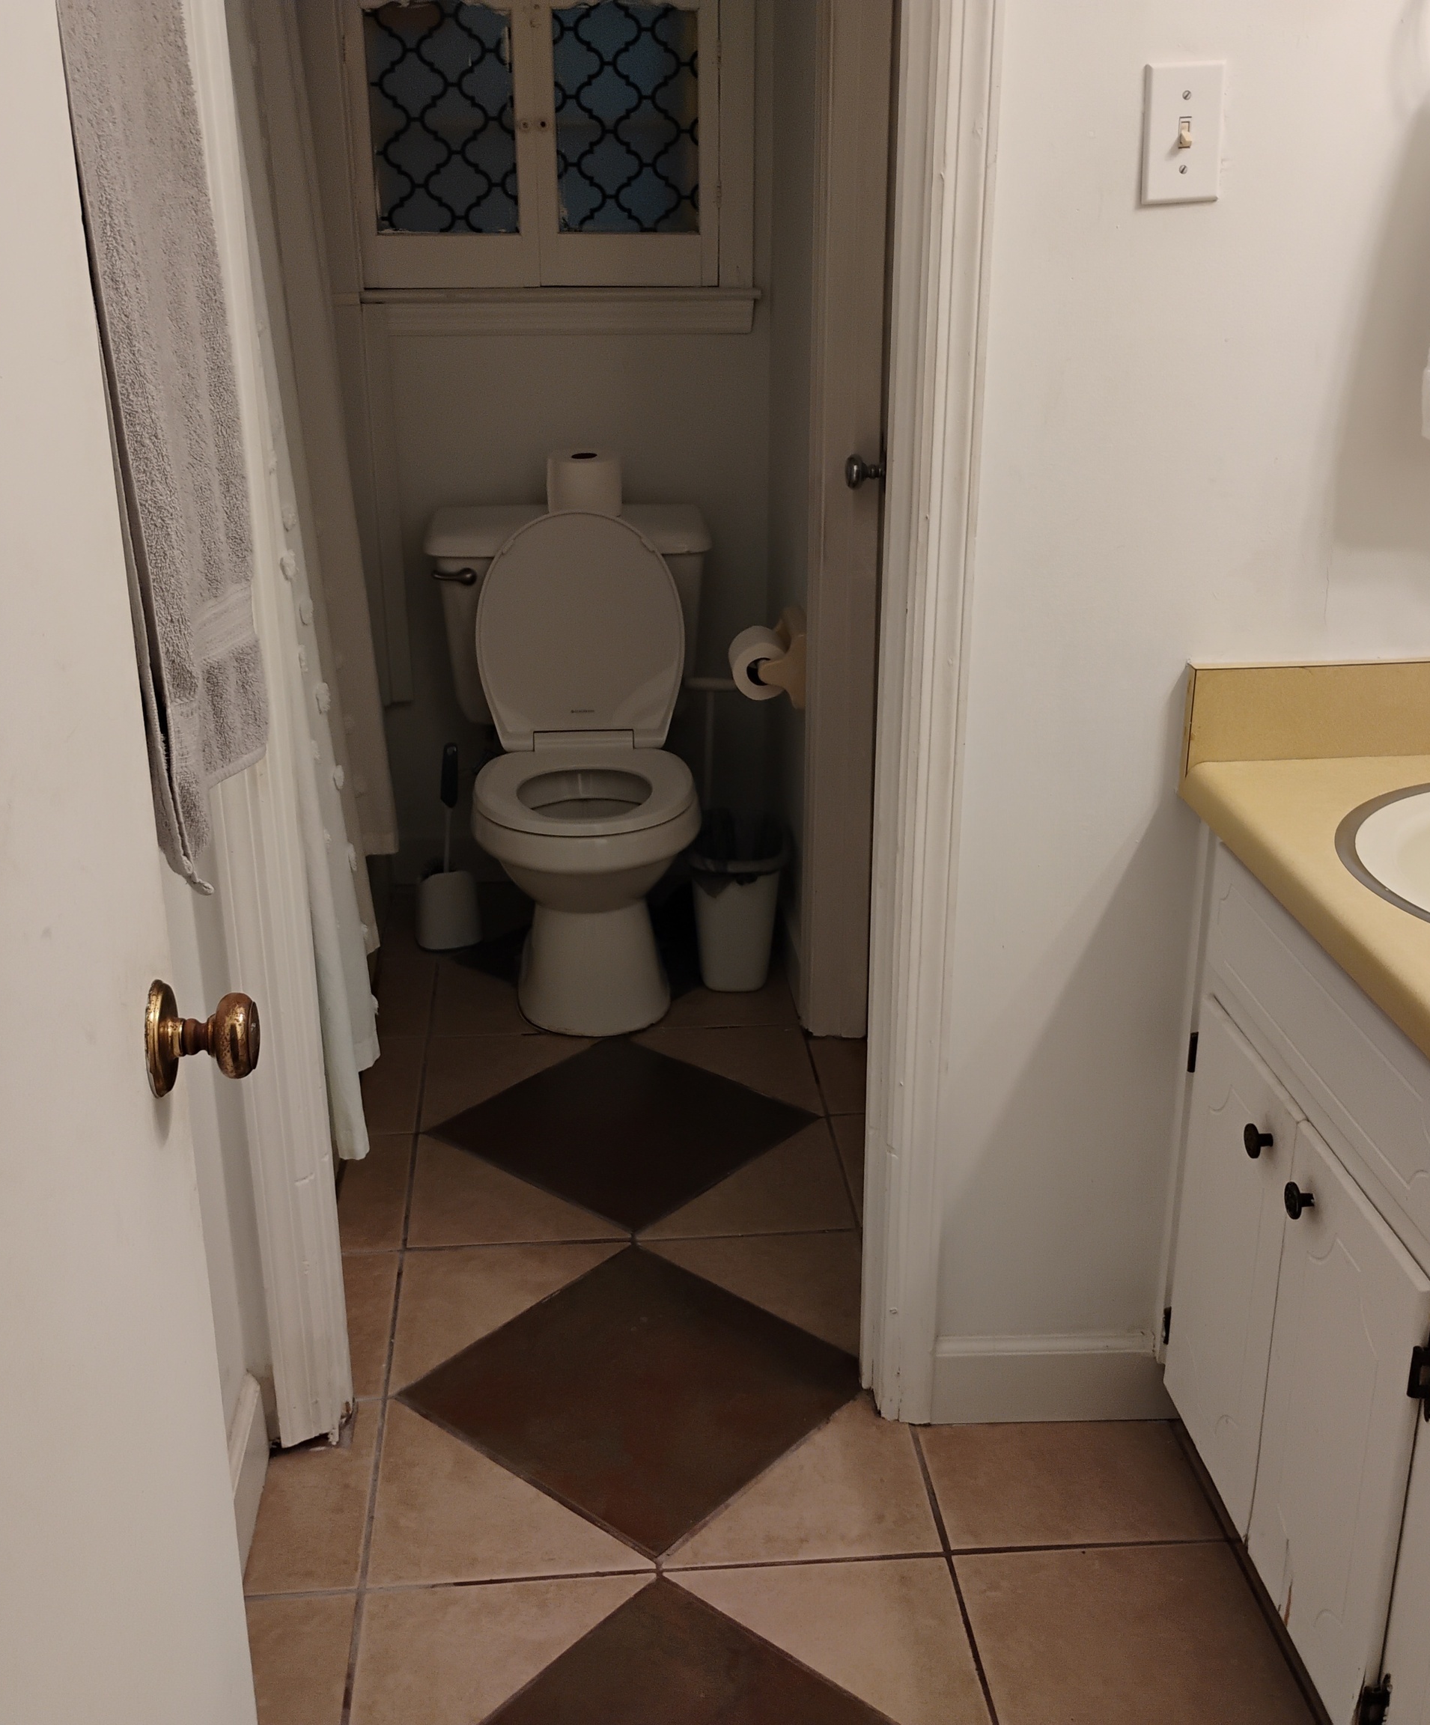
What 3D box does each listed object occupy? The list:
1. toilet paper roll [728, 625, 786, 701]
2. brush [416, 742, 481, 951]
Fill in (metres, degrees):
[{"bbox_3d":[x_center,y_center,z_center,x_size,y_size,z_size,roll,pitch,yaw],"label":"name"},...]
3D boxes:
[{"bbox_3d":[0.071,-0.326,3.013,0.094,0.094,0.100,-2,22,-4],"label":"toilet paper roll"},{"bbox_3d":[-0.482,-0.036,3.305,0.110,0.370,0.110,-2,22,-4],"label":"brush"}]

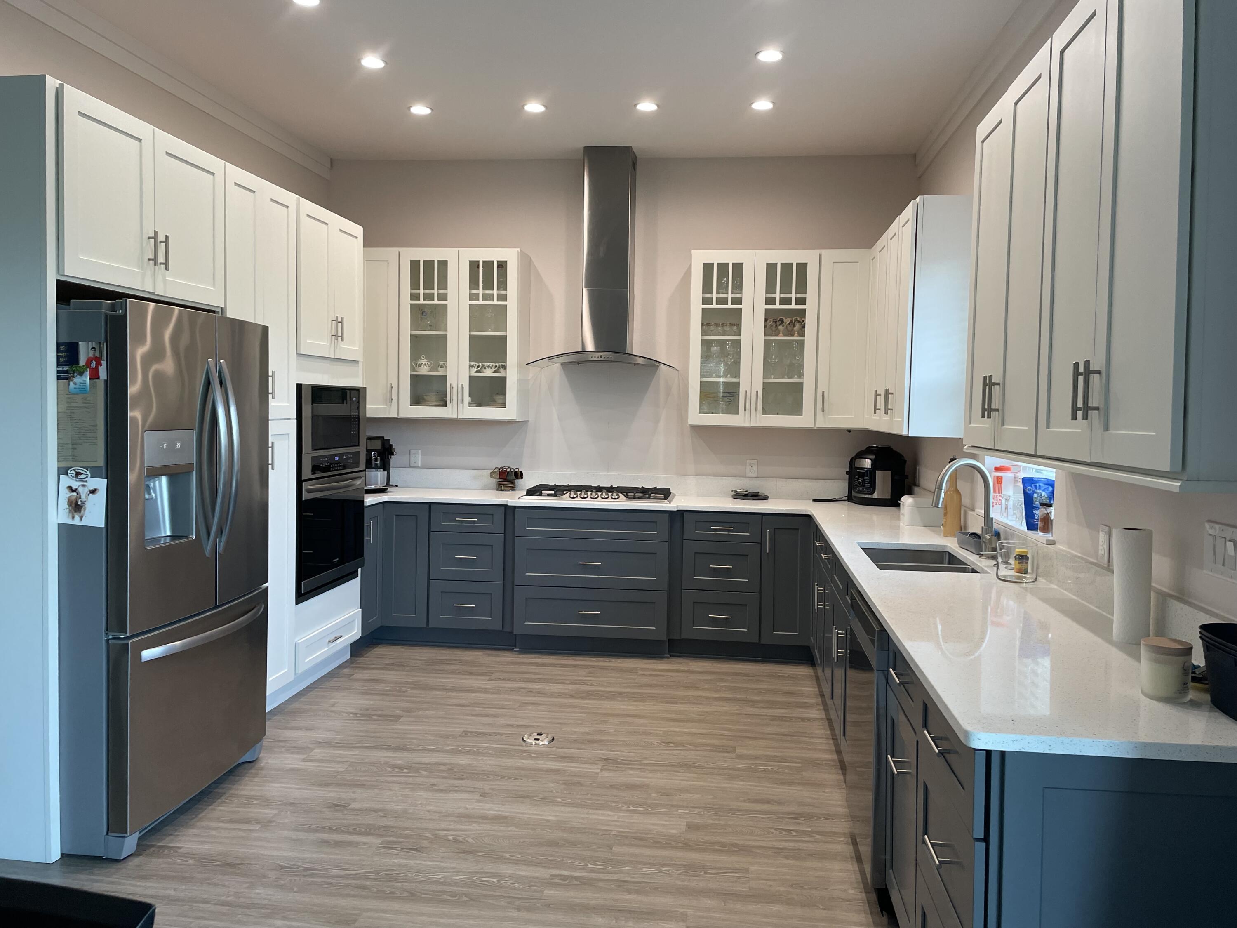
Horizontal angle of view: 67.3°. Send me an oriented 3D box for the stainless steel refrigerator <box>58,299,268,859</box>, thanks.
[{"bbox_3d":[-1.853,0.341,3.400,0.865,1.778,0.905,2,3,7],"label":"stainless steel refrigerator"}]

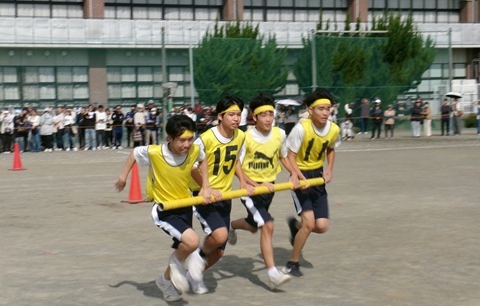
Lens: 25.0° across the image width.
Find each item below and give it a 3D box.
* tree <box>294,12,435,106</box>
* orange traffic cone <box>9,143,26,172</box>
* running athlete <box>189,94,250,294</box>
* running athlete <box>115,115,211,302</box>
[{"bbox_3d":[6.386,-4.079,55.135,6.700,6.240,5.500,-2,3,-11],"label":"tree"},{"bbox_3d":[-5.660,0.089,27.500,0.390,0.700,0.390,1,4,45],"label":"orange traffic cone"},{"bbox_3d":[-0.167,0.330,8.800,0.500,1.640,0.600,-3,3,-38],"label":"running athlete"},{"bbox_3d":[-0.609,0.439,8.550,0.660,1.480,0.620,-3,3,-38],"label":"running athlete"}]

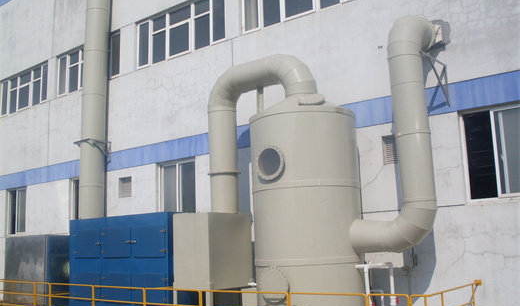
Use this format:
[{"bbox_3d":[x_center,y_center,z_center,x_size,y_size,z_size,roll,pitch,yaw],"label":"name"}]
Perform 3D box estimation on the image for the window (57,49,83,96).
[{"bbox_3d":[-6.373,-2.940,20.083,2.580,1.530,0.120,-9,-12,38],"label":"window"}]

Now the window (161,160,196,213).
[{"bbox_3d":[-2.325,1.076,16.175,1.480,1.650,0.120,-9,-12,38],"label":"window"}]

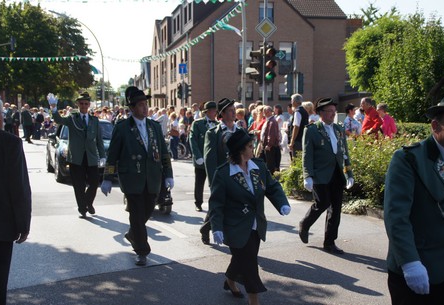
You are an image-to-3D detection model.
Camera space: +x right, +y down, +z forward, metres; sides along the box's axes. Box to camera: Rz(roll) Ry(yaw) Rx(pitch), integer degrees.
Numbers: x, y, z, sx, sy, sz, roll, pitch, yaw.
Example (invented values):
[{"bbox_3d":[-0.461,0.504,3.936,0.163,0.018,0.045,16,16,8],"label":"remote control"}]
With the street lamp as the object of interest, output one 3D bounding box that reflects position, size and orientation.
[{"bbox_3d":[-11.146,-6.340,44.305,3.950,8.900,0.350,-1,5,-10],"label":"street lamp"}]

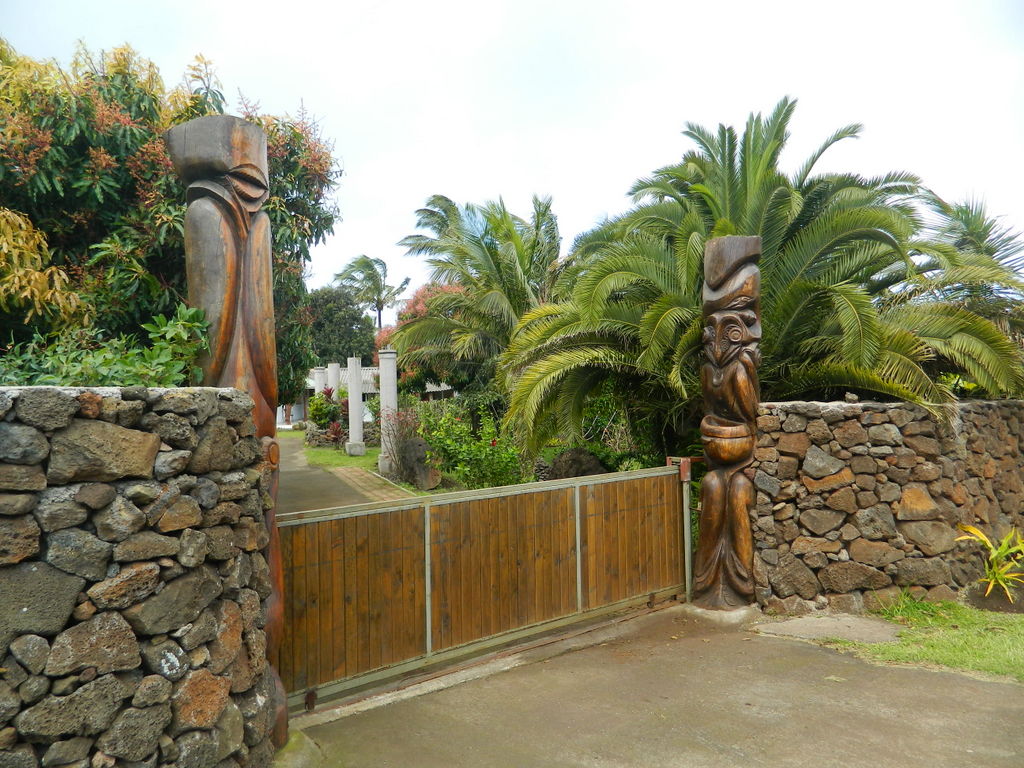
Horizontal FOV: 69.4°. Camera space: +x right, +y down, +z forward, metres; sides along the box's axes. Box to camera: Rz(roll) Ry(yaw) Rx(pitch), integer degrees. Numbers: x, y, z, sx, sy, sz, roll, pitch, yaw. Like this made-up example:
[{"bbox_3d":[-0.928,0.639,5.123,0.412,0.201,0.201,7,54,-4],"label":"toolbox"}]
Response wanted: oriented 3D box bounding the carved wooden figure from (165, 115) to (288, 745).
[{"bbox_3d":[-1.436,0.241,3.748,0.460,3.094,0.460,-1,-1,-43],"label":"carved wooden figure"}]

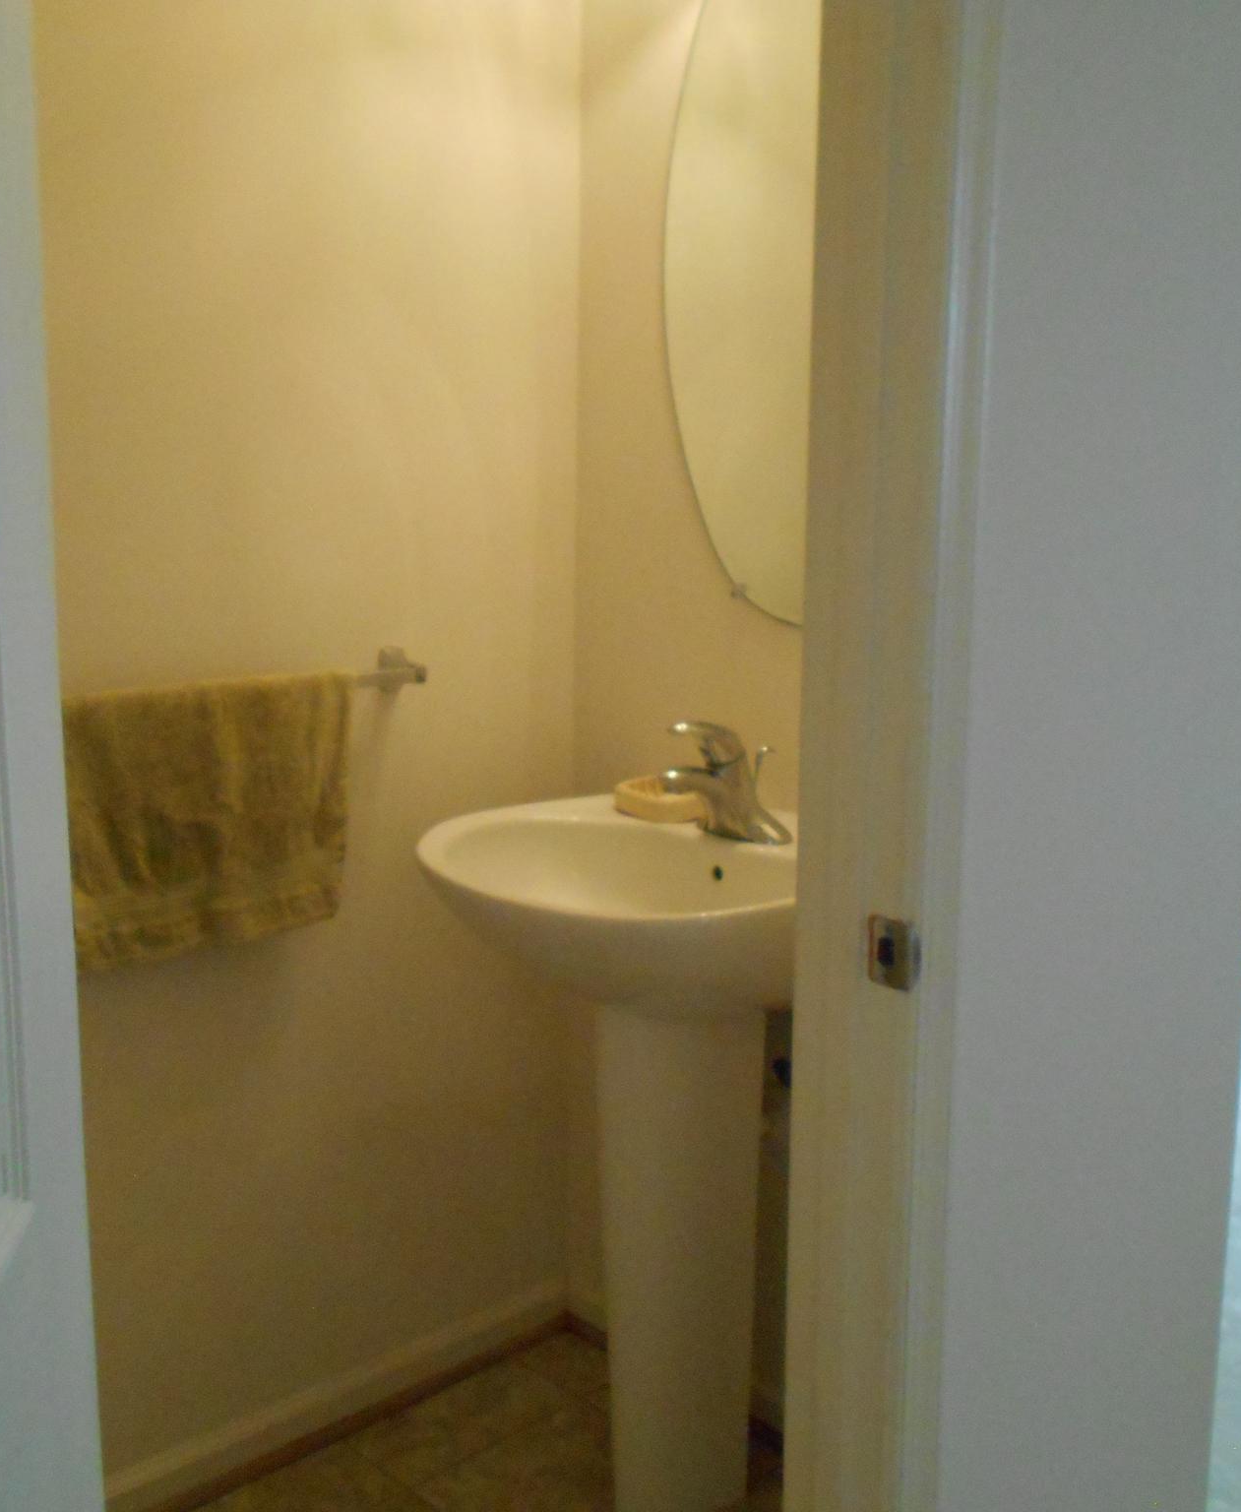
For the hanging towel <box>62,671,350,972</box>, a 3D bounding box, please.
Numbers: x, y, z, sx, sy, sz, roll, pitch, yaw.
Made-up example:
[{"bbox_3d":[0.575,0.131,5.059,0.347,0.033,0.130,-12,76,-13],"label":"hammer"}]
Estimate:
[{"bbox_3d":[-0.511,0.069,1.819,0.409,0.309,0.048,-8,12,-43],"label":"hanging towel"}]

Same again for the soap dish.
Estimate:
[{"bbox_3d":[0.062,0.062,2.084,0.096,0.037,0.132,-8,12,-43],"label":"soap dish"}]

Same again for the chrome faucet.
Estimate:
[{"bbox_3d":[0.117,0.031,1.920,0.181,0.152,0.157,-8,12,-43],"label":"chrome faucet"}]

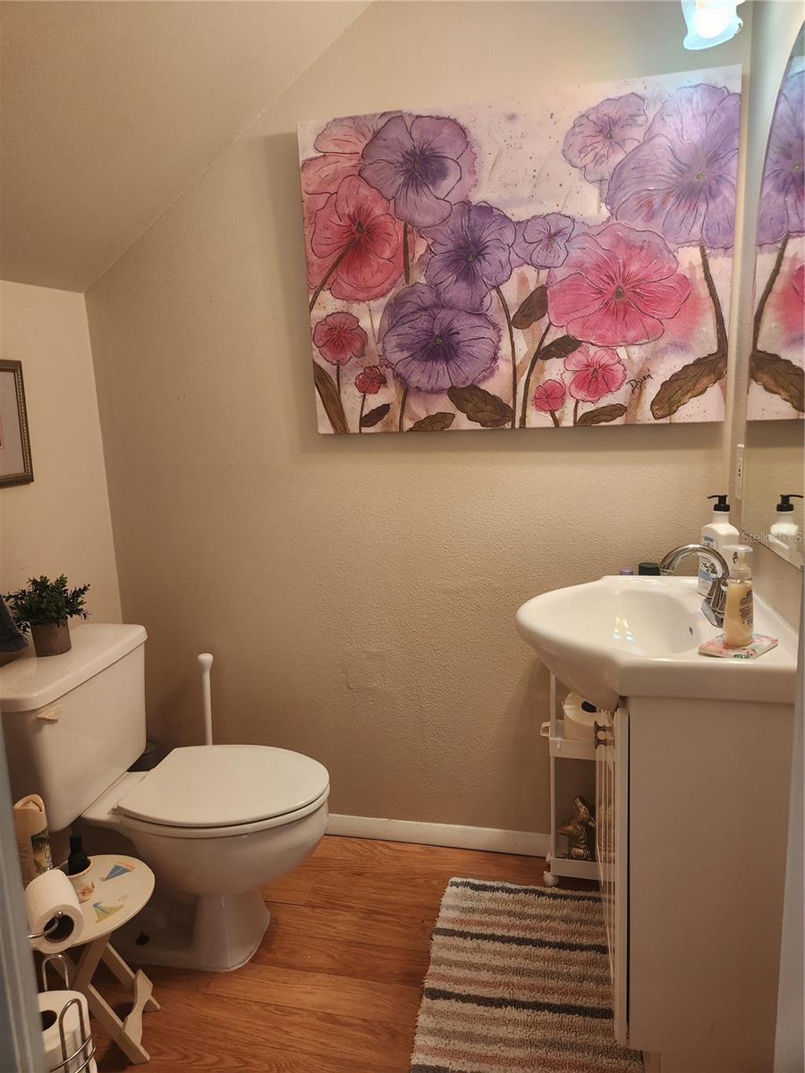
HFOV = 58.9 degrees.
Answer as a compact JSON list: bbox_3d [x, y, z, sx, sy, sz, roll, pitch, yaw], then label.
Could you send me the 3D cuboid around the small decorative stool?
[{"bbox_3d":[-0.658,0.903,1.502,0.280,0.325,0.280,-4,11,-7],"label":"small decorative stool"}]

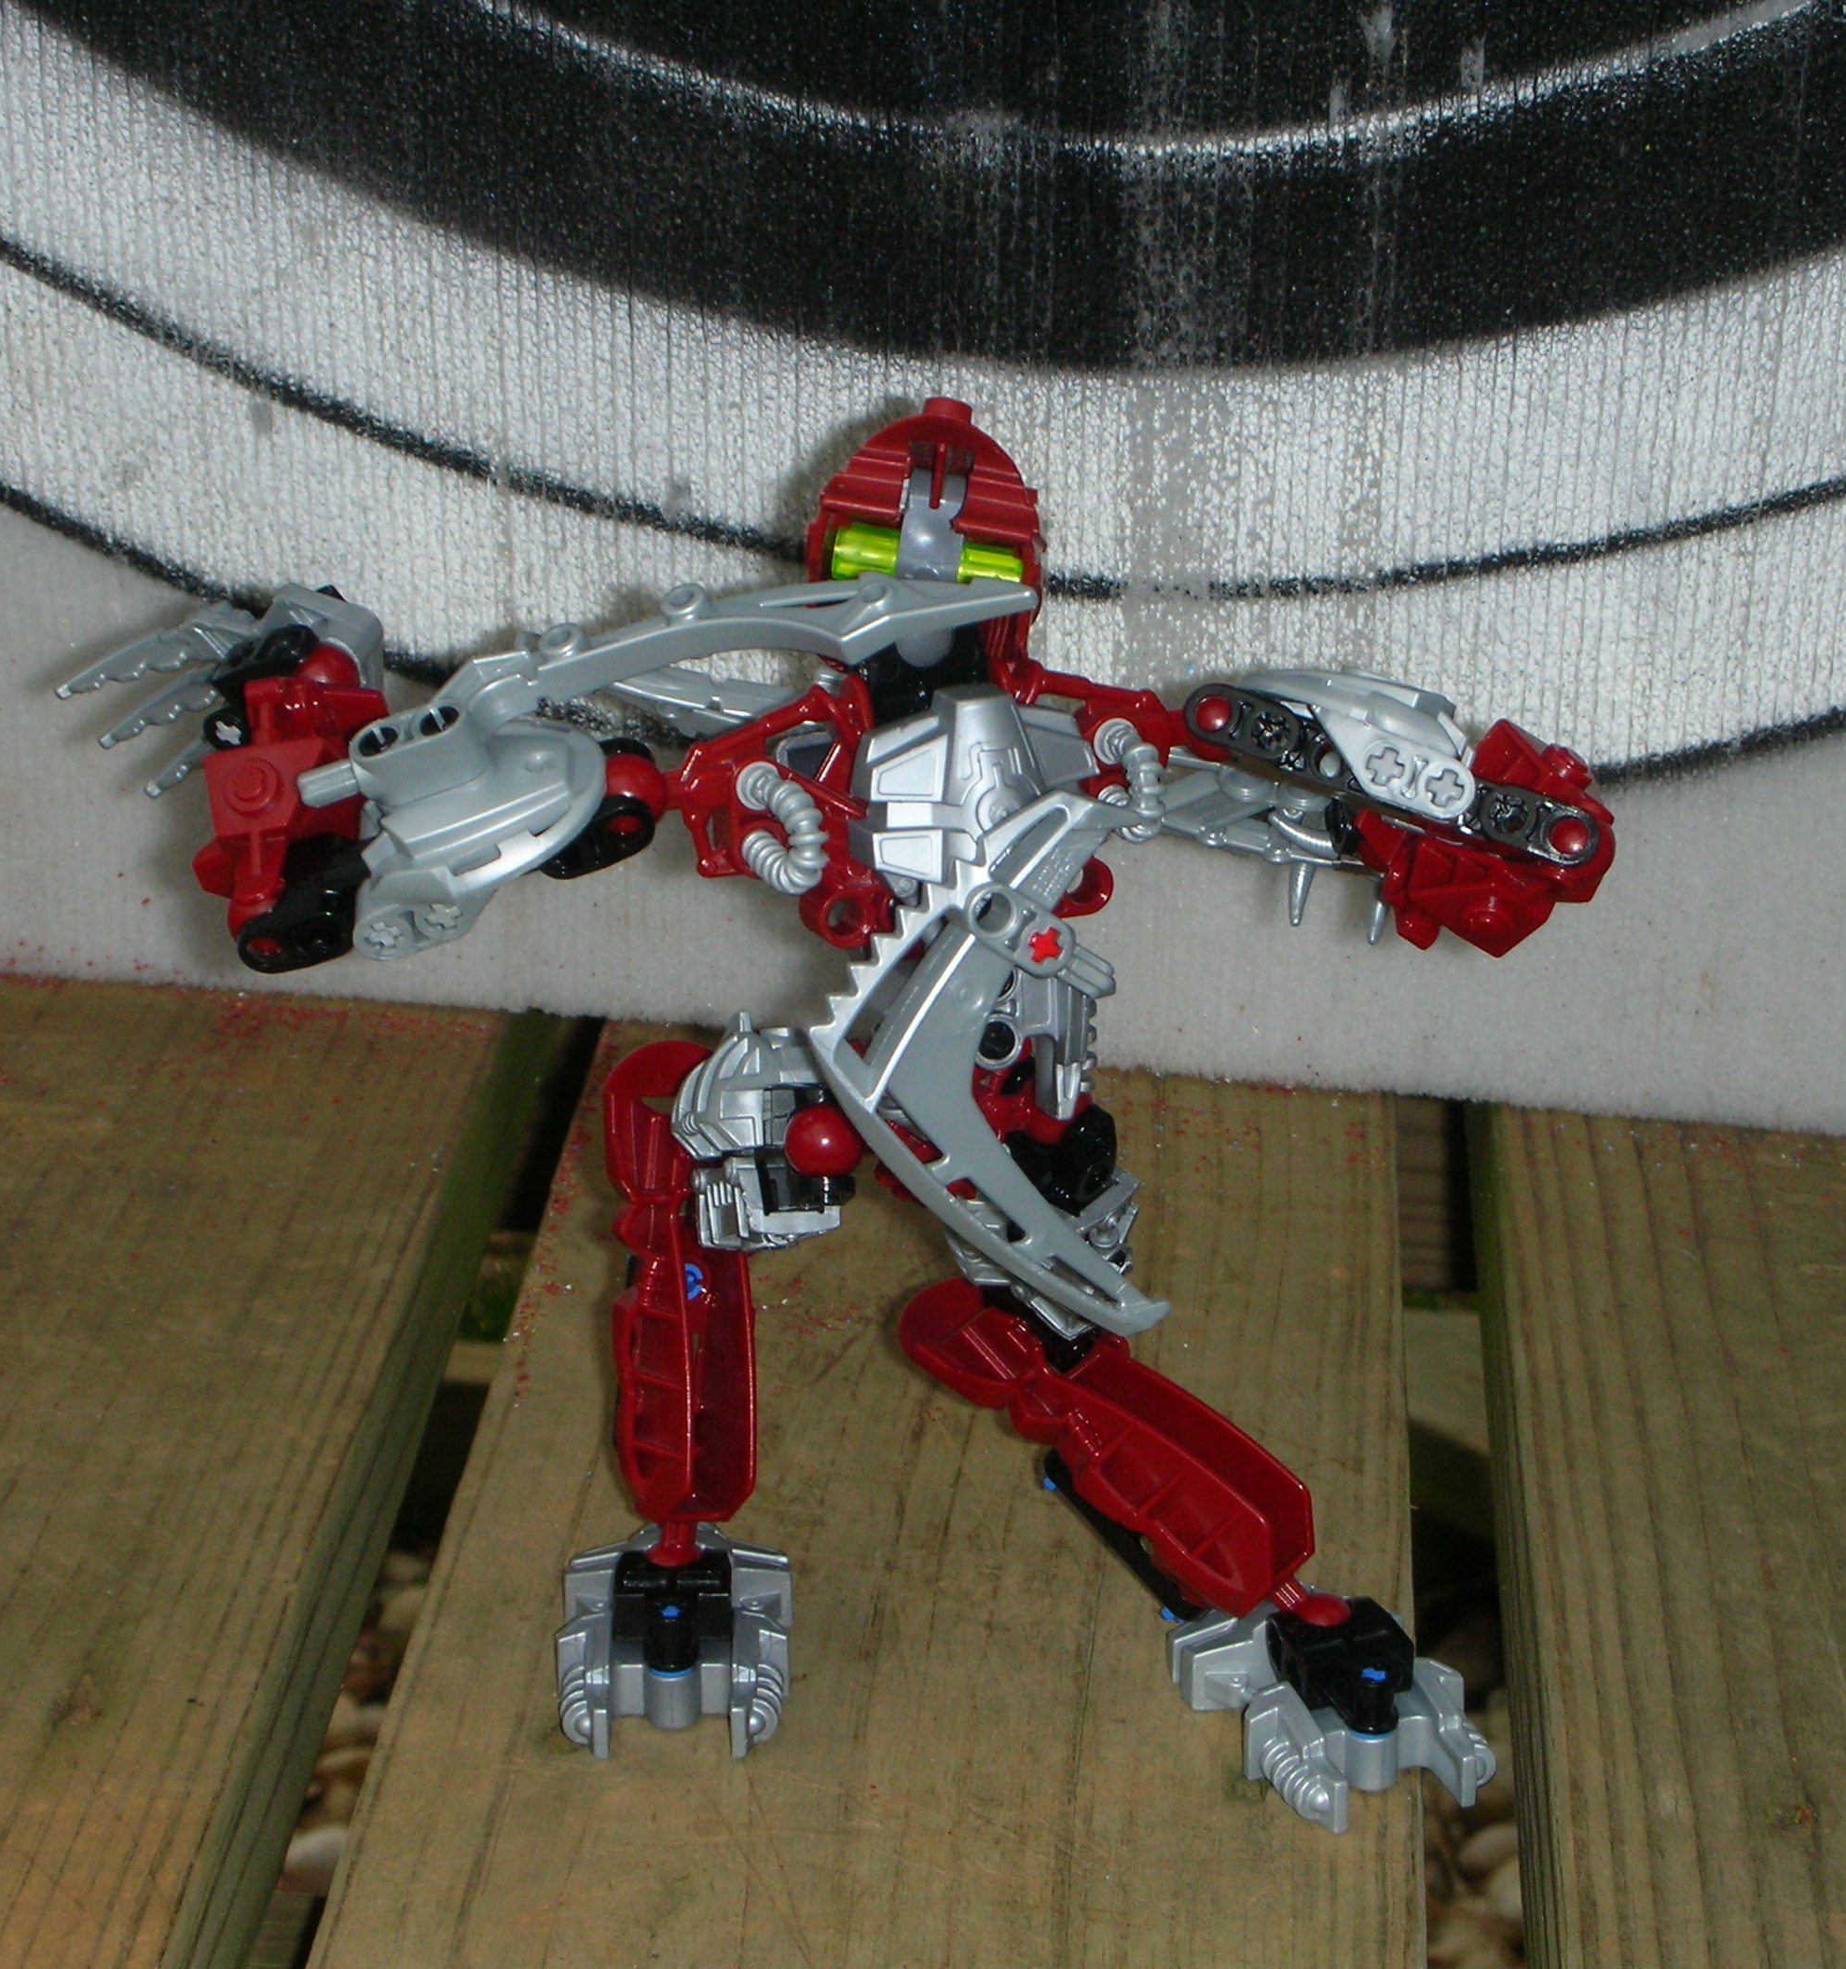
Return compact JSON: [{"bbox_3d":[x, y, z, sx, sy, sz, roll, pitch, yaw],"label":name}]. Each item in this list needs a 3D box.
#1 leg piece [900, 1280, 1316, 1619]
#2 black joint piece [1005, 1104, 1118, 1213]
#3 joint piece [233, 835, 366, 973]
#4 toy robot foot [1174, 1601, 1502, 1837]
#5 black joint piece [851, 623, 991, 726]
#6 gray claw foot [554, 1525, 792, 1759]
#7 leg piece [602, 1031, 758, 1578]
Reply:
[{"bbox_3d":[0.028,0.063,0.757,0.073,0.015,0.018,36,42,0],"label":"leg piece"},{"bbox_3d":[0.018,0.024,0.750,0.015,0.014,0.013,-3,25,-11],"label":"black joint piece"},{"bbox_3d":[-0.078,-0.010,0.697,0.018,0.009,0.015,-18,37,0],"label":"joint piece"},{"bbox_3d":[0.057,0.096,0.761,0.033,0.019,0.045,-8,23,-19],"label":"toy robot foot"},{"bbox_3d":[0.000,-0.041,0.728,0.017,0.015,0.013,-10,22,4],"label":"black joint piece"},{"bbox_3d":[-0.035,0.089,0.778,0.033,0.019,0.045,0,22,0],"label":"gray claw foot"},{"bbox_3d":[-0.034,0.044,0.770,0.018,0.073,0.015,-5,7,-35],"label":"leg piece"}]

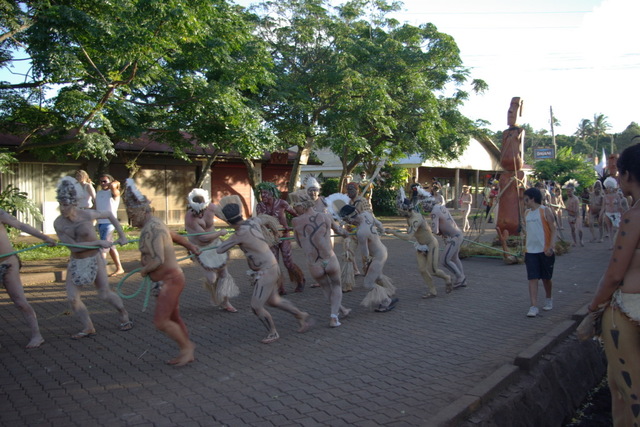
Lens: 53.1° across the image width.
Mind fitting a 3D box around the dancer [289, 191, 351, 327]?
[{"bbox_3d":[-0.006,0.548,7.800,0.700,1.630,0.620,-1,3,-14],"label":"dancer"}]

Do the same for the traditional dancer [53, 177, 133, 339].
[{"bbox_3d":[-2.630,0.509,7.400,0.900,1.820,0.650,1,3,18],"label":"traditional dancer"}]

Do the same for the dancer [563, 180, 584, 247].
[{"bbox_3d":[7.089,0.000,17.900,0.580,1.830,0.450,2,3,38],"label":"dancer"}]

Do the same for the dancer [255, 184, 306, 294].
[{"bbox_3d":[-0.639,0.394,10.100,0.750,1.740,0.550,1,3,20],"label":"dancer"}]

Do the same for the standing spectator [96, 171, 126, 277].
[{"bbox_3d":[-3.716,0.212,11.300,0.520,1.780,0.450,1,3,24],"label":"standing spectator"}]

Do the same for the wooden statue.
[{"bbox_3d":[4.308,-0.765,14.400,0.650,3.720,0.650,2,3,43],"label":"wooden statue"}]

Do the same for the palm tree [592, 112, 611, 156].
[{"bbox_3d":[50.574,-13.396,115.000,4.200,9.500,4.200,0,3,0],"label":"palm tree"}]

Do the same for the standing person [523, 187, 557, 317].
[{"bbox_3d":[2.880,0.499,8.400,0.460,1.680,0.420,2,3,34],"label":"standing person"}]

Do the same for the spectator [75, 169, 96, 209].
[{"bbox_3d":[-4.396,0.014,12.037,0.480,1.680,0.400,1,3,30],"label":"spectator"}]

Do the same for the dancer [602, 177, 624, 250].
[{"bbox_3d":[7.795,0.000,17.000,0.600,1.940,0.450,1,3,27],"label":"dancer"}]

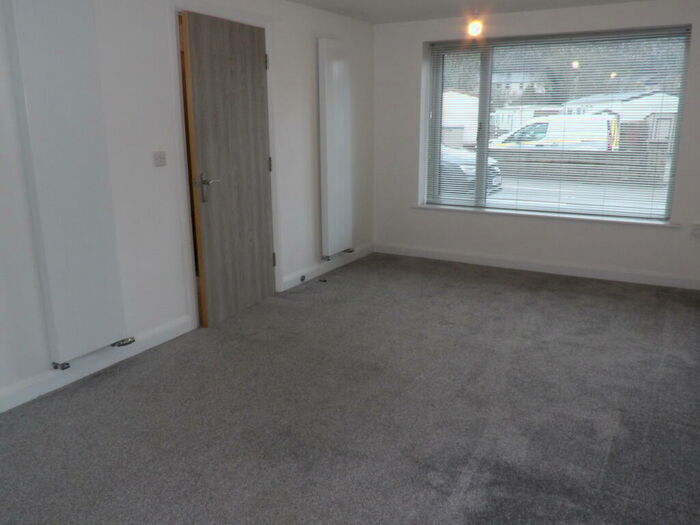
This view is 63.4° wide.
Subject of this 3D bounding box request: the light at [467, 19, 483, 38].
[{"bbox_3d":[0.755,-1.416,3.427,0.080,0.105,0.080,8,16,28],"label":"light"}]

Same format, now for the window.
[{"bbox_3d":[1.705,-1.210,5.066,2.162,1.534,0.120,8,16,28],"label":"window"}]

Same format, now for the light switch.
[{"bbox_3d":[-1.142,-0.624,3.408,0.012,0.087,0.087,8,16,28],"label":"light switch"}]

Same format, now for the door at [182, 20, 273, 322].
[{"bbox_3d":[-0.803,-0.617,3.968,0.042,1.987,0.829,6,15,24],"label":"door"}]

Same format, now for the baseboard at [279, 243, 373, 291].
[{"bbox_3d":[-0.171,0.013,5.327,0.022,0.120,1.676,8,16,28],"label":"baseboard"}]

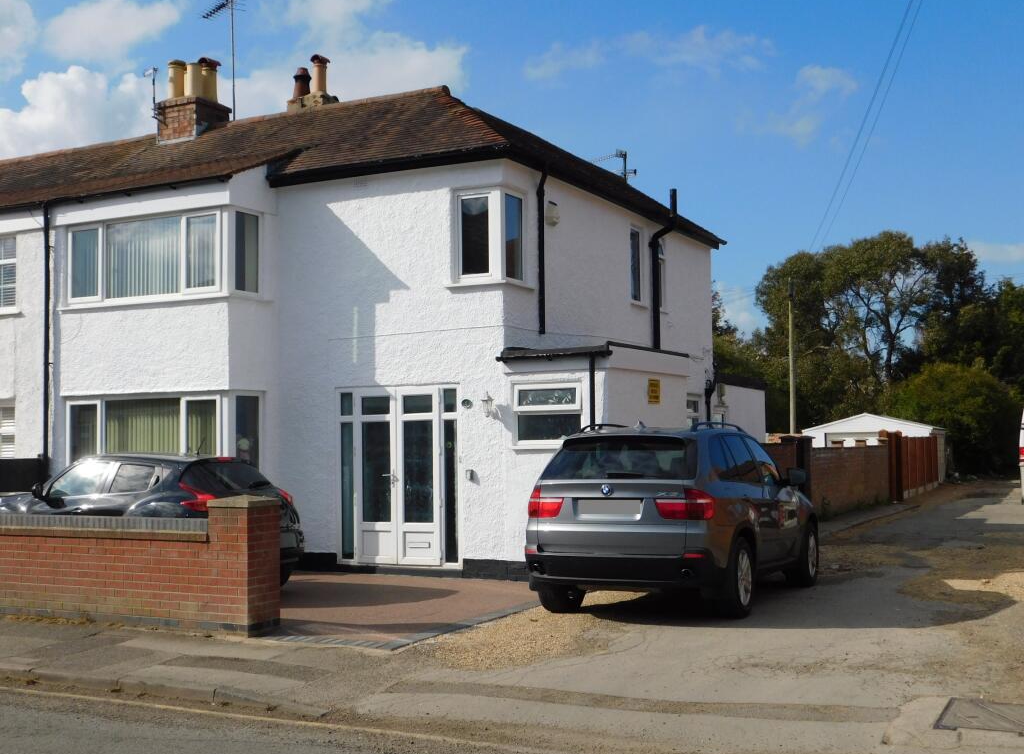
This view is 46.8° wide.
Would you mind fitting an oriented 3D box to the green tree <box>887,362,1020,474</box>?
[{"bbox_3d":[16.980,1.710,45.500,5.200,4.600,4.800,-2,-3,27],"label":"green tree"}]

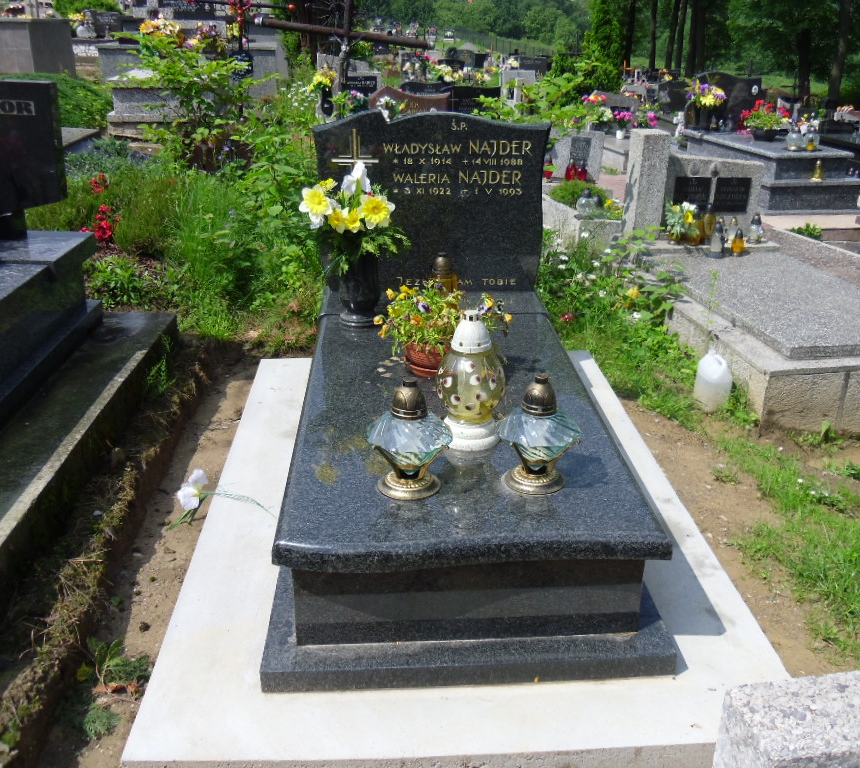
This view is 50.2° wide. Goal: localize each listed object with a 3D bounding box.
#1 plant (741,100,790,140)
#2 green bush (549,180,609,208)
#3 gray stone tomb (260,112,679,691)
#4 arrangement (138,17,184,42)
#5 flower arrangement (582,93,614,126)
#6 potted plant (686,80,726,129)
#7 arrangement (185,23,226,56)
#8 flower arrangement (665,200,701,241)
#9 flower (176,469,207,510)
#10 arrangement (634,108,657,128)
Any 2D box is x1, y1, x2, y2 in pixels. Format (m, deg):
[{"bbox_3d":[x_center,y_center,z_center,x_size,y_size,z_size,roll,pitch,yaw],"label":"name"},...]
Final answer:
[{"bbox_3d":[3.348,-2.629,9.150,0.484,0.365,0.426,7,23,18],"label":"plant"},{"bbox_3d":[1.231,-1.566,7.600,0.470,0.240,0.430,-3,21,-7],"label":"green bush"},{"bbox_3d":[0.047,-0.193,2.900,0.980,1.137,2.087,-1,22,-3],"label":"gray stone tomb"},{"bbox_3d":[-2.733,-3.595,9.300,0.433,0.254,0.346,-6,22,-14],"label":"arrangement"},{"bbox_3d":[2.242,-3.652,12.200,0.420,0.430,0.380,-3,21,-7],"label":"flower arrangement"},{"bbox_3d":[3.106,-3.134,10.300,0.430,0.520,0.380,-3,21,-7],"label":"potted plant"},{"bbox_3d":[-2.277,-3.494,9.300,0.413,0.331,0.331,-5,22,-12],"label":"arrangement"},{"bbox_3d":[1.575,-1.017,5.720,0.210,0.245,0.200,-3,21,-7],"label":"flower arrangement"},{"bbox_3d":[-0.787,0.349,3.038,0.090,0.095,0.100,-6,23,-15],"label":"flower"},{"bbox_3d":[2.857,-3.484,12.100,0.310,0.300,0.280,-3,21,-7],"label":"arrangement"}]

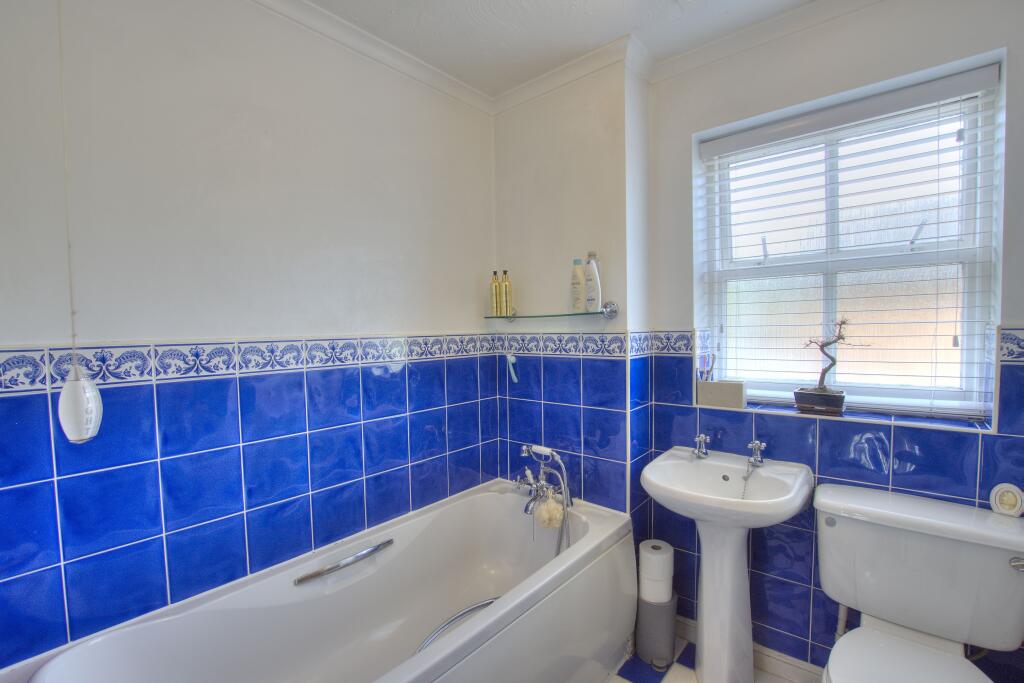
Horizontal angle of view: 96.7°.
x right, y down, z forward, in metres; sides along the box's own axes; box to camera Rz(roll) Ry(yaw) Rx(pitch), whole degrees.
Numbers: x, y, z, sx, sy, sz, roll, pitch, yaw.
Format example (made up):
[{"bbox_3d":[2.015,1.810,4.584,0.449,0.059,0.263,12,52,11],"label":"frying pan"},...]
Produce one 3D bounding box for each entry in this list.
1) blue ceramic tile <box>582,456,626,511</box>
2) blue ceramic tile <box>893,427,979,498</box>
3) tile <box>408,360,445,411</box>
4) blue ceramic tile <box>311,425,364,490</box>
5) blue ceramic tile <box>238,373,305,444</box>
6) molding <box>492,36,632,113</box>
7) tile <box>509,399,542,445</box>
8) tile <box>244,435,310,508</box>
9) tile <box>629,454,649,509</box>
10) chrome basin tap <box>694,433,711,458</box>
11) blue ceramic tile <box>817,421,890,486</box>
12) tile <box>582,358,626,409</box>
[{"bbox_3d":[0.371,0.565,1.820,0.196,0.188,0.010,1,2,41],"label":"blue ceramic tile"},{"bbox_3d":[1.240,0.351,1.337,0.198,0.198,0.008,1,2,40],"label":"blue ceramic tile"},{"bbox_3d":[-0.346,0.179,1.864,0.009,0.200,0.199,1,2,40],"label":"tile"},{"bbox_3d":[-0.602,0.395,1.565,0.009,0.200,0.199,1,2,40],"label":"blue ceramic tile"},{"bbox_3d":[-0.739,0.200,1.415,0.010,0.200,0.200,1,3,41],"label":"blue ceramic tile"},{"bbox_3d":[0.169,-1.084,1.877,0.704,0.058,0.050,1,2,41],"label":"molding"},{"bbox_3d":[0.065,0.368,2.082,0.197,0.198,0.010,0,2,41],"label":"tile"},{"bbox_3d":[-0.730,0.400,1.413,0.010,0.198,0.197,0,2,41],"label":"tile"},{"bbox_3d":[0.510,0.559,1.814,0.008,0.198,0.198,1,2,40],"label":"tile"},{"bbox_3d":[0.720,0.398,1.728,0.055,0.090,0.105,1,3,39],"label":"chrome basin tap"},{"bbox_3d":[1.110,0.357,1.478,0.198,0.198,0.008,1,2,40],"label":"blue ceramic tile"},{"bbox_3d":[0.369,0.168,1.820,0.200,0.200,0.010,1,3,40],"label":"tile"}]

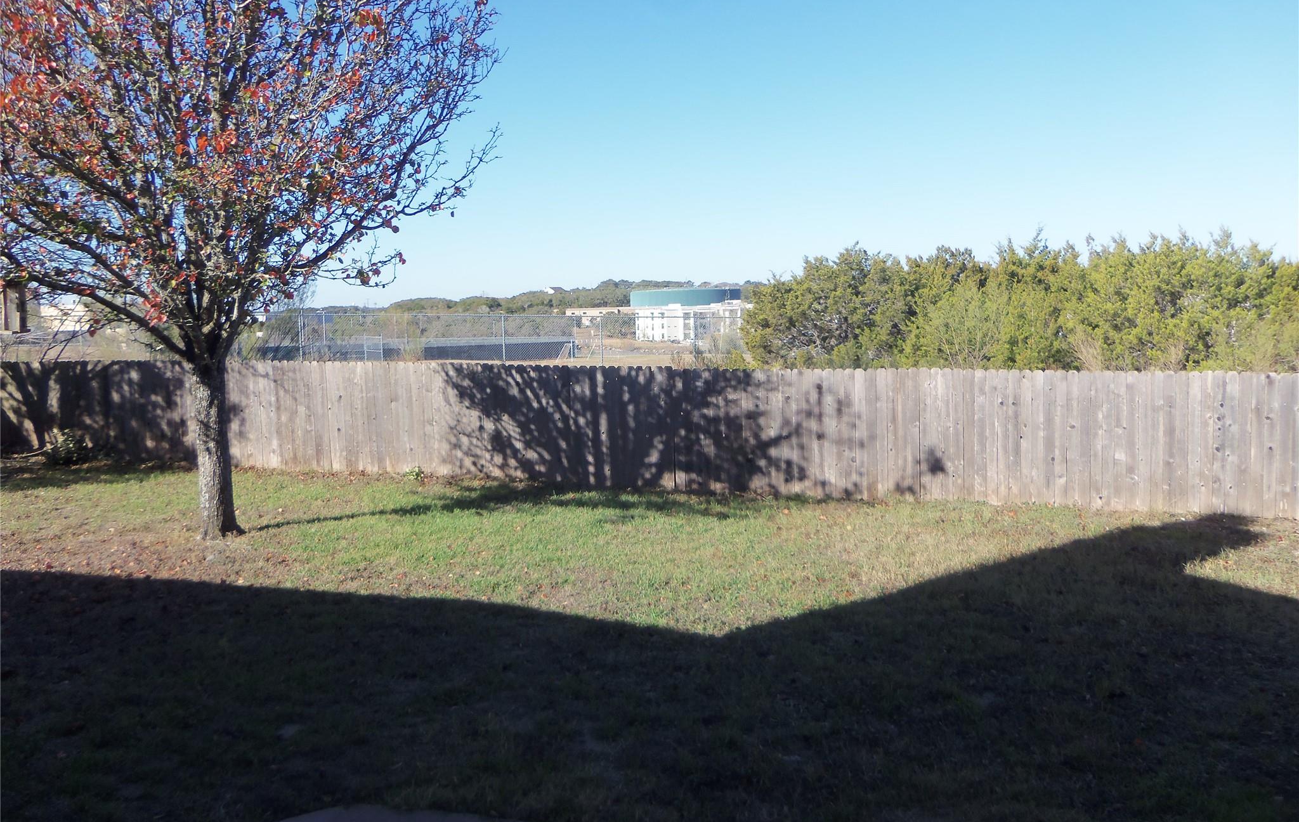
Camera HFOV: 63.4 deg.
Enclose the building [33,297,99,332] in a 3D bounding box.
[{"bbox_3d":[-91.471,-15.016,165.000,7.528,5.293,8.000,-3,4,-22],"label":"building"}]

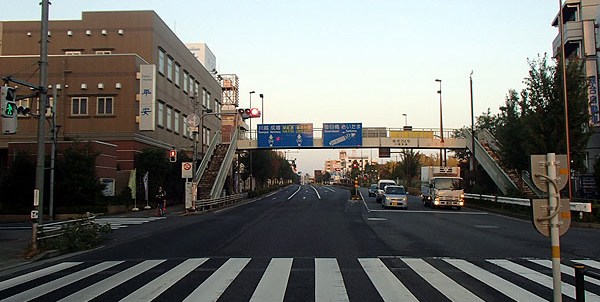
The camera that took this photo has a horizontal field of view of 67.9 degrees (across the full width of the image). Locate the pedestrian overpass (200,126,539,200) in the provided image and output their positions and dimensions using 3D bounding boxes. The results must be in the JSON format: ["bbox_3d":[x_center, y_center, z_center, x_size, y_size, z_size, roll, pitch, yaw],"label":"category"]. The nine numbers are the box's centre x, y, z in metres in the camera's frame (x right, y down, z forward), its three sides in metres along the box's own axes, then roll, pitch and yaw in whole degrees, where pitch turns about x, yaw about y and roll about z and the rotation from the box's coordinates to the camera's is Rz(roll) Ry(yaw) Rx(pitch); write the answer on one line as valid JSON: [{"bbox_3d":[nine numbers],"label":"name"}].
[{"bbox_3d":[4.827,0.906,38.309,25.300,7.000,13.800,-1,-4,2],"label":"pedestrian overpass"}]

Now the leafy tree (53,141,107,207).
[{"bbox_3d":[-12.670,1.627,25.876,2.900,4.100,2.900,-1,-4,2],"label":"leafy tree"}]

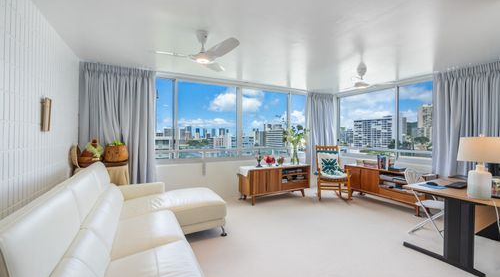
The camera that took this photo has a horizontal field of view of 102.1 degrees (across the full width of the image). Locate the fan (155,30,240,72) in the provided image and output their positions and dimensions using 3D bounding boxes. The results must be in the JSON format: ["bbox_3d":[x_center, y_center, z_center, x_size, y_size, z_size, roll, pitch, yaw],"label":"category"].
[{"bbox_3d":[-0.540,-1.029,2.270,1.000,0.345,0.960,0,0,-25],"label":"fan"}]

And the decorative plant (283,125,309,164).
[{"bbox_3d":[1.020,0.180,4.530,0.530,0.870,0.450,0,0,-25],"label":"decorative plant"}]

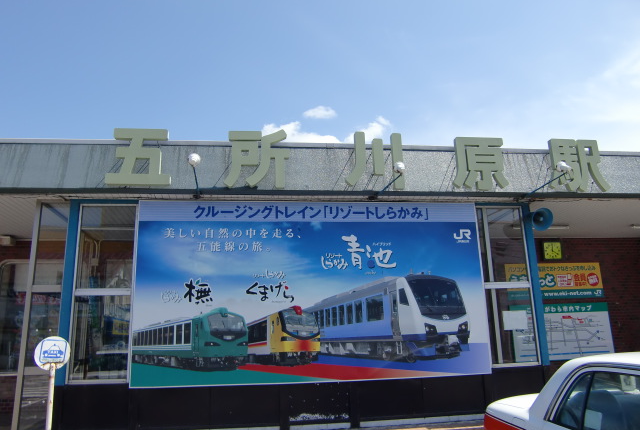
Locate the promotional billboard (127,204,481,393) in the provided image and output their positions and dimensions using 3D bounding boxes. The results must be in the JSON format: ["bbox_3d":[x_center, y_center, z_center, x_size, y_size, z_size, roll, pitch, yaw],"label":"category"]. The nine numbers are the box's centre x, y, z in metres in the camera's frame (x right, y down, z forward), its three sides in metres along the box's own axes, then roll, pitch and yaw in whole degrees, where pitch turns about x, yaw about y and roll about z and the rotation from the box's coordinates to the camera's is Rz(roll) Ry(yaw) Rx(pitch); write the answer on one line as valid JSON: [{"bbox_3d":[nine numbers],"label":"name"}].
[{"bbox_3d":[-0.043,1.117,7.995,5.430,2.740,0.100,0,-14,-8],"label":"promotional billboard"}]

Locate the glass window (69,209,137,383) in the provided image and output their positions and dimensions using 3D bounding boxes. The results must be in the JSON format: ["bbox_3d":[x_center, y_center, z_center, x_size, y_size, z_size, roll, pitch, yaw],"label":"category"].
[{"bbox_3d":[-3.180,1.114,7.631,0.860,2.600,0.080,0,-14,-8],"label":"glass window"}]

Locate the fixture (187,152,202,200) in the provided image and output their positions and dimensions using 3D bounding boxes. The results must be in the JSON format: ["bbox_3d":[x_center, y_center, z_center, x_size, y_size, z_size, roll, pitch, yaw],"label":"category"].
[{"bbox_3d":[-1.744,-0.512,7.308,0.200,0.260,1.400,0,-14,-8],"label":"fixture"}]

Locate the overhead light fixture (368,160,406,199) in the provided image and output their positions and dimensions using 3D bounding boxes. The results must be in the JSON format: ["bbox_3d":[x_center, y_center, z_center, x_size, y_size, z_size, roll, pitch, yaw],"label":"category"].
[{"bbox_3d":[0.980,-0.475,7.687,0.200,0.220,1.400,0,-14,-8],"label":"overhead light fixture"}]

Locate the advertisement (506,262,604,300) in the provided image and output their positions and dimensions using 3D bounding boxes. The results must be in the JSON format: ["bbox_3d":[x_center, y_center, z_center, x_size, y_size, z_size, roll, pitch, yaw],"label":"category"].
[{"bbox_3d":[5.390,1.509,11.849,2.330,0.800,0.050,0,-14,-8],"label":"advertisement"}]

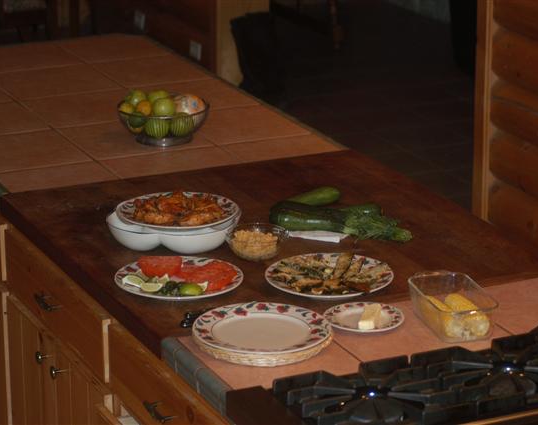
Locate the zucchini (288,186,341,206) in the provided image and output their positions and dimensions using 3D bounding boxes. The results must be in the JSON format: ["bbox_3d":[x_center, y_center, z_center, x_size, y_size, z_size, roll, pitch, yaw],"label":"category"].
[{"bbox_3d":[0.087,-0.029,4.129,0.150,0.042,0.045,-9,20,-24],"label":"zucchini"}]

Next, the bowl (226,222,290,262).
[{"bbox_3d":[-0.023,0.065,3.827,0.126,0.051,0.126,0,18,0],"label":"bowl"}]

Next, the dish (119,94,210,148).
[{"bbox_3d":[-0.263,-0.238,4.664,0.229,0.112,0.229,0,18,0],"label":"dish"}]

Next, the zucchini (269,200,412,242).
[{"bbox_3d":[0.151,0.019,3.947,0.300,0.062,0.085,6,19,18],"label":"zucchini"}]

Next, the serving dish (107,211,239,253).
[{"bbox_3d":[-0.195,0.033,3.906,0.275,0.062,0.255,0,18,0],"label":"serving dish"}]

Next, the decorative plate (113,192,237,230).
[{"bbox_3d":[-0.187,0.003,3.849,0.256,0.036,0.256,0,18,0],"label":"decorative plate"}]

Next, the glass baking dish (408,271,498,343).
[{"bbox_3d":[0.341,0.177,3.451,0.114,0.066,0.198,-5,19,-14],"label":"glass baking dish"}]

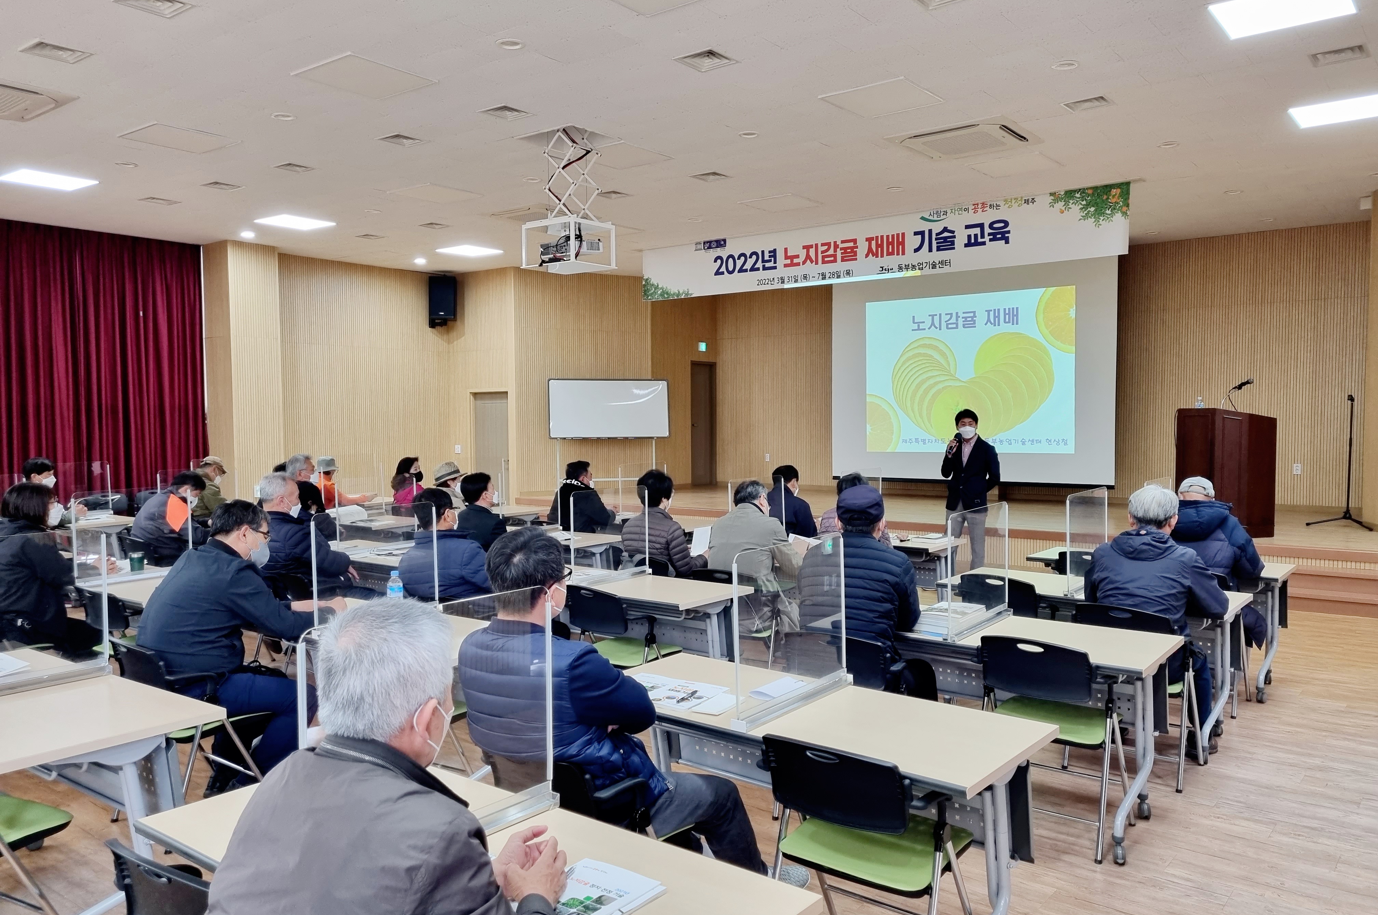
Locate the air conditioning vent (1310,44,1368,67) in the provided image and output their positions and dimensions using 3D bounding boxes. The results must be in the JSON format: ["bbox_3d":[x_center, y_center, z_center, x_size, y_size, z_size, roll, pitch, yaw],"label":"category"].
[{"bbox_3d":[3.955,-2.441,6.294,0.300,0.040,0.300,1,3,38],"label":"air conditioning vent"}]

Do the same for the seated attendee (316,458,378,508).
[{"bbox_3d":[-3.365,0.600,10.371,0.540,1.260,0.820,1,3,38],"label":"seated attendee"}]

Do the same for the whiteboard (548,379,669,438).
[{"bbox_3d":[-1.217,-0.730,15.600,1.830,0.910,0.050,-1,2,-15],"label":"whiteboard"}]

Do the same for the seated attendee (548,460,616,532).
[{"bbox_3d":[-0.913,0.674,9.212,0.580,1.290,0.800,2,3,39],"label":"seated attendee"}]

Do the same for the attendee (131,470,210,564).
[{"bbox_3d":[-3.762,0.751,7.874,0.570,1.270,0.850,2,3,37],"label":"attendee"}]

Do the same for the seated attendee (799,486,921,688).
[{"bbox_3d":[0.763,0.819,4.439,0.570,1.380,0.800,1,3,31],"label":"seated attendee"}]

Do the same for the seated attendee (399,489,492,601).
[{"bbox_3d":[-1.040,0.778,5.343,0.560,1.290,0.820,1,3,38],"label":"seated attendee"}]

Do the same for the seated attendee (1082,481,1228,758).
[{"bbox_3d":[2.264,0.807,5.061,0.570,1.340,0.800,1,3,34],"label":"seated attendee"}]

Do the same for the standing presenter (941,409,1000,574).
[{"bbox_3d":[2.231,0.440,8.204,0.480,1.670,0.360,1,3,33],"label":"standing presenter"}]

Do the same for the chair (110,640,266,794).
[{"bbox_3d":[-2.115,1.144,4.394,0.540,0.825,0.575,1,3,37],"label":"chair"}]

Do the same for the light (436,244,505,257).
[{"bbox_3d":[-2.876,-2.688,13.462,0.630,0.050,0.630,1,3,38],"label":"light"}]

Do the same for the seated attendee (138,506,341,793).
[{"bbox_3d":[-1.903,0.819,4.558,0.560,1.290,0.880,1,3,38],"label":"seated attendee"}]

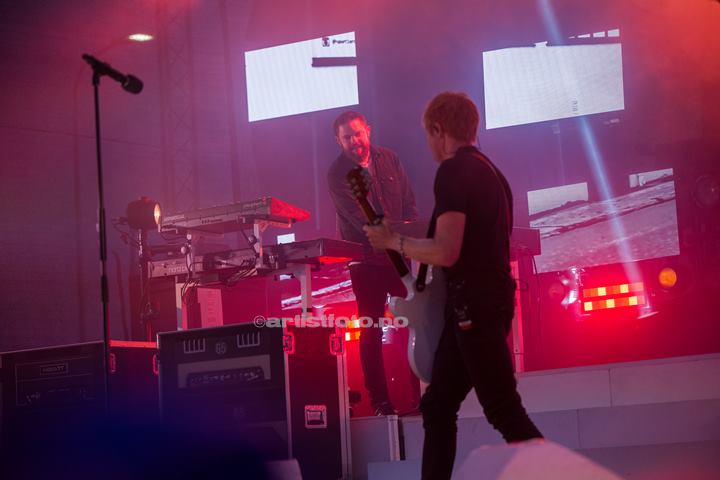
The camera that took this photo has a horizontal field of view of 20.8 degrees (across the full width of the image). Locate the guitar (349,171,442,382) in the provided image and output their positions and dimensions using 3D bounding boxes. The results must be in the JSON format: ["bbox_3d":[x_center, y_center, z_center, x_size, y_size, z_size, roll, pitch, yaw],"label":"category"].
[{"bbox_3d":[0.169,0.116,7.450,0.080,1.000,0.340,-11,23,46],"label":"guitar"}]

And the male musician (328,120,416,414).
[{"bbox_3d":[0.074,0.134,10.700,0.520,1.680,0.440,-4,-8,10],"label":"male musician"}]

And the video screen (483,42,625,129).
[{"bbox_3d":[1.355,-1.104,13.635,1.031,0.556,0.090,-7,-9,26],"label":"video screen"}]

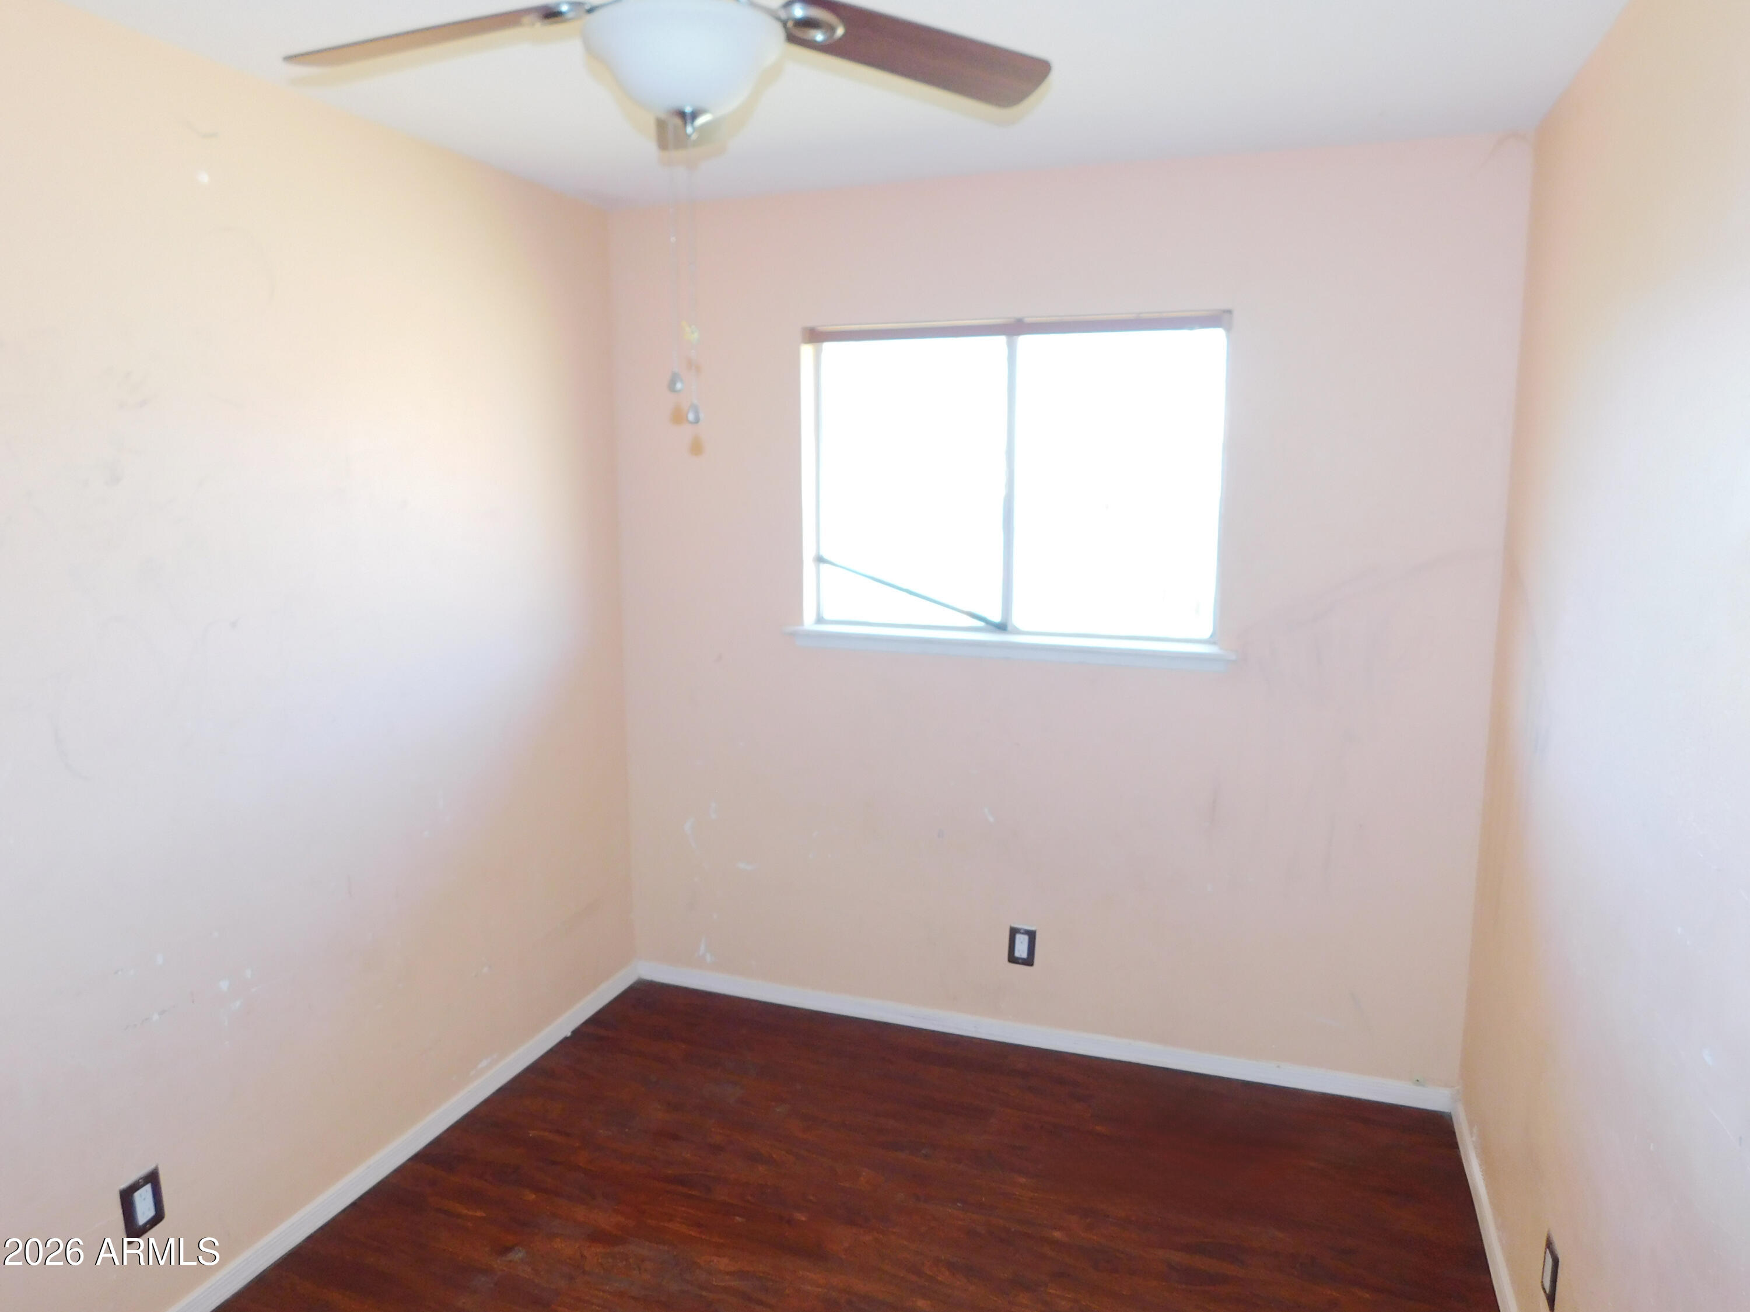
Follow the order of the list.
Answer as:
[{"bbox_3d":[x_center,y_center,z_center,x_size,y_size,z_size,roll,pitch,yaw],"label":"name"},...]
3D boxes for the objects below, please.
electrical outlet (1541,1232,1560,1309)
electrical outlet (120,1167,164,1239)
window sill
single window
[{"bbox_3d":[1.159,1.061,1.995,0.010,0.116,0.075,3,10,19],"label":"electrical outlet"},{"bbox_3d":[-1.367,1.031,2.172,0.010,0.116,0.075,3,10,19],"label":"electrical outlet"},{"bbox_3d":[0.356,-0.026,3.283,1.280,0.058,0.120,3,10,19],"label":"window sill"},{"bbox_3d":[0.366,-0.484,3.239,1.181,0.867,0.100,3,10,19],"label":"single window"}]

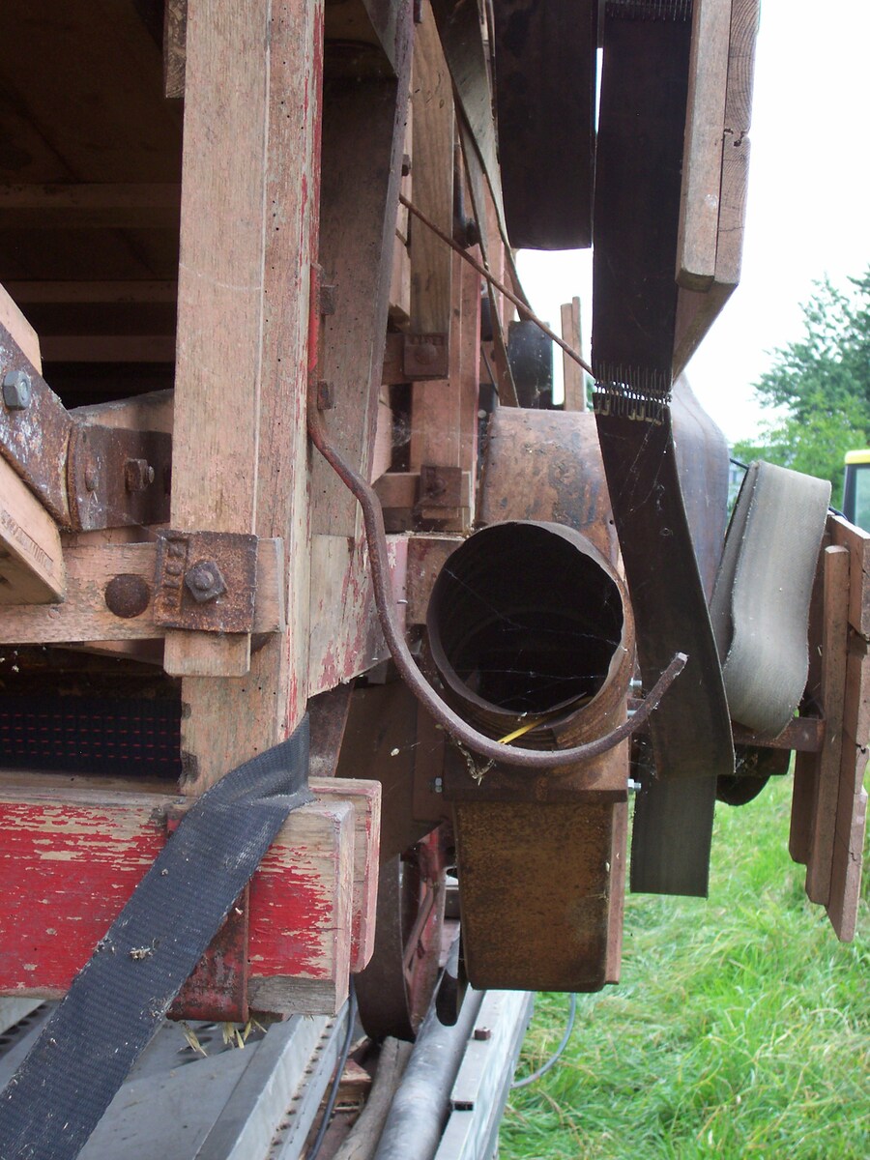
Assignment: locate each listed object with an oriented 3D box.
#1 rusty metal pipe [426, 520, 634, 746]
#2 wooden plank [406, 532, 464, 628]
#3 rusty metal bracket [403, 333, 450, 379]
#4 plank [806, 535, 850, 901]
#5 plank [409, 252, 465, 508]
[{"bbox_3d":[0.081,0.065,1.825,0.159,0.159,0.220,3,-17,5],"label":"rusty metal pipe"},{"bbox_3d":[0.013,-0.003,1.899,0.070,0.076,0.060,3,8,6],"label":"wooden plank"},{"bbox_3d":[-0.010,-0.262,2.550,0.052,0.052,0.020,2,8,6],"label":"rusty metal bracket"},{"bbox_3d":[0.392,0.145,2.180,0.024,0.352,0.045,2,8,0],"label":"plank"},{"bbox_3d":[0.002,-0.239,2.620,0.060,0.322,0.035,2,8,6],"label":"plank"}]

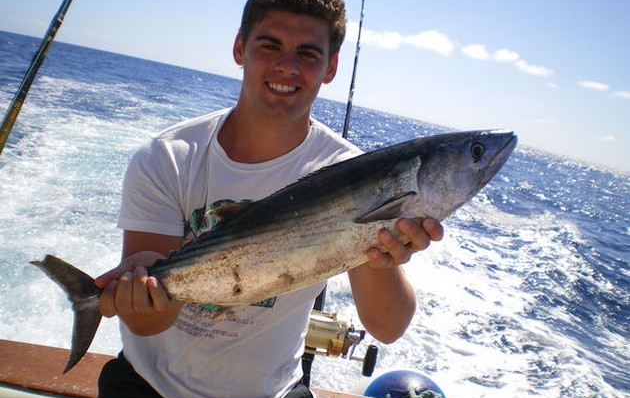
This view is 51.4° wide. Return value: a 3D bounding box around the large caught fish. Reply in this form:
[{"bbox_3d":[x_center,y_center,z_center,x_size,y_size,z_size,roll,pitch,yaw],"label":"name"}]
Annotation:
[{"bbox_3d":[-0.044,0.044,0.880,0.670,0.160,0.100,-20,2,3],"label":"large caught fish"}]

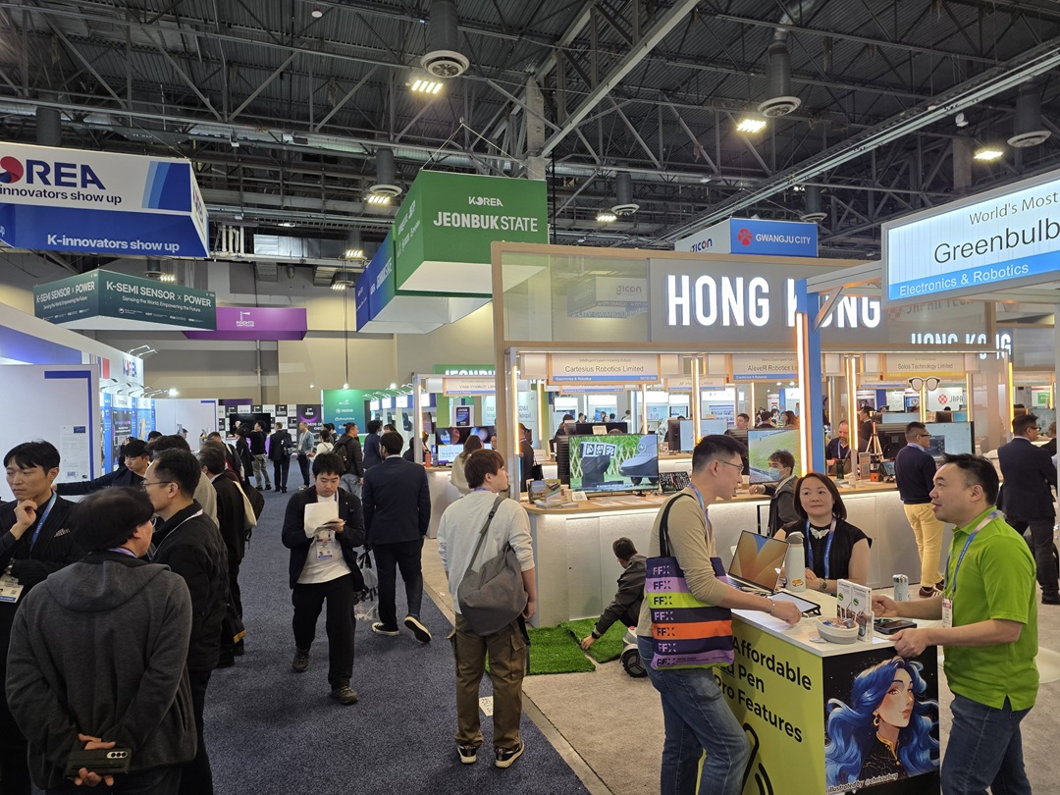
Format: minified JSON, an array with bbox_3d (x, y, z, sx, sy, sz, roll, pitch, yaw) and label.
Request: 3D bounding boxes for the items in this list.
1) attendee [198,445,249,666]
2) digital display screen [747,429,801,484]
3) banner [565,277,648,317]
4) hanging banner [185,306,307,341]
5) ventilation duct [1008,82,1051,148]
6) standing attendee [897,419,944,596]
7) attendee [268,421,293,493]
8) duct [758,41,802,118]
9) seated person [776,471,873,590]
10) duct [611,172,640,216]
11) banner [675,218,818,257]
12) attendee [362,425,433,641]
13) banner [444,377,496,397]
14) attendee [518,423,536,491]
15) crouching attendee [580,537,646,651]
[{"bbox_3d":[-2.509,1.228,5.654,0.420,1.720,0.520,-2,-1,10],"label":"attendee"},{"bbox_3d":[2.773,0.622,7.580,0.970,0.560,0.060,-1,-1,-19],"label":"digital display screen"},{"bbox_3d":[3.585,-4.246,30.348,2.970,1.204,3.105,-1,-1,-19],"label":"banner"},{"bbox_3d":[-12.608,-3.240,31.313,4.915,1.005,3.447,-1,-1,-21],"label":"hanging banner"},{"bbox_3d":[15.396,-8.755,21.750,1.110,1.900,1.110,-1,-1,-19],"label":"ventilation duct"},{"bbox_3d":[3.961,1.103,7.150,0.380,1.720,0.500,-1,-1,-24],"label":"standing attendee"},{"bbox_3d":[-6.253,1.512,17.700,0.560,1.750,0.420,-1,-1,-22],"label":"attendee"},{"bbox_3d":[6.646,-8.582,18.834,1.110,1.890,1.110,-1,-1,-19],"label":"duct"},{"bbox_3d":[1.456,1.114,3.500,0.470,1.470,0.520,-2,-1,38],"label":"seated person"},{"bbox_3d":[3.704,-8.137,27.400,1.060,1.580,1.060,-1,-1,0],"label":"duct"},{"bbox_3d":[6.655,-4.505,22.001,2.959,1.204,2.970,-1,-1,-19],"label":"banner"},{"bbox_3d":[-1.144,1.175,6.064,0.570,1.770,0.500,-1,-1,-17],"label":"attendee"},{"bbox_3d":[-0.834,-0.162,11.400,1.180,0.310,0.060,-1,-1,-19],"label":"banner"},{"bbox_3d":[-0.115,1.231,9.700,0.520,1.750,0.380,-2,-1,25],"label":"attendee"},{"bbox_3d":[0.812,1.537,5.630,0.800,0.880,0.580,-2,-1,37],"label":"crouching attendee"}]

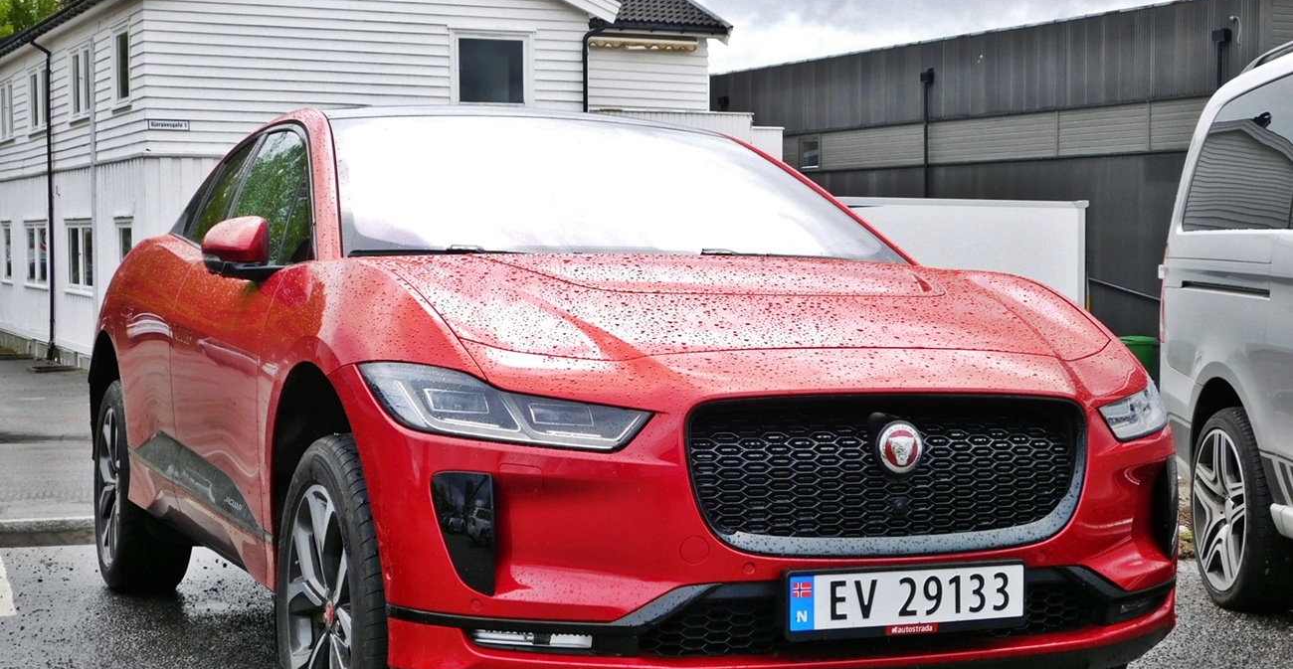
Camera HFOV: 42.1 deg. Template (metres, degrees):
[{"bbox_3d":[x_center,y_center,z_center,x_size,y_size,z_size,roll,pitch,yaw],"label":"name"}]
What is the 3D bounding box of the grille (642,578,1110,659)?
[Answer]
[{"bbox_3d":[0.462,0.522,3.205,1.040,0.130,0.130,1,0,-25],"label":"grille"}]

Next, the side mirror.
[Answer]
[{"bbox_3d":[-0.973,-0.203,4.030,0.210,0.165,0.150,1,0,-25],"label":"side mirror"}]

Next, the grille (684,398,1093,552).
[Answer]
[{"bbox_3d":[0.471,0.267,3.196,0.900,0.305,0.120,1,0,-25],"label":"grille"}]

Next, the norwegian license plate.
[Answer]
[{"bbox_3d":[0.494,0.496,3.131,0.530,0.125,0.020,1,0,-25],"label":"norwegian license plate"}]

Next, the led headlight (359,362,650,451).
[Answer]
[{"bbox_3d":[-0.280,0.137,3.139,0.590,0.165,0.290,1,0,5],"label":"led headlight"}]

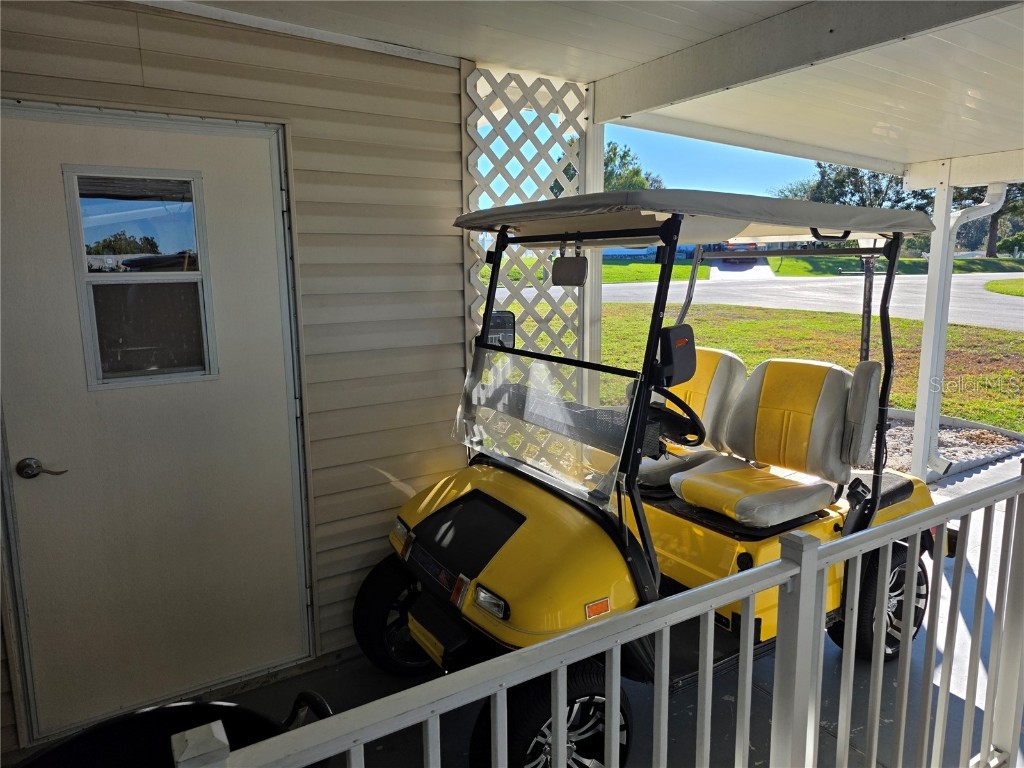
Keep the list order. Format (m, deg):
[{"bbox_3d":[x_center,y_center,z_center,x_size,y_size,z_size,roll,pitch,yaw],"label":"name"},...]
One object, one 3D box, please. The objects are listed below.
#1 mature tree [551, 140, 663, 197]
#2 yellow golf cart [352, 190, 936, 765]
[{"bbox_3d":[6.254,-12.609,46.000,7.200,8.000,7.000,-1,9,0],"label":"mature tree"},{"bbox_3d":[0.675,0.225,2.737,2.420,1.830,1.170,-6,10,-31],"label":"yellow golf cart"}]

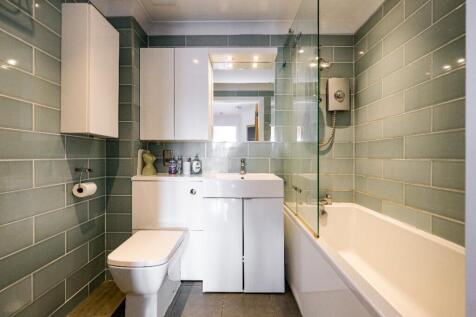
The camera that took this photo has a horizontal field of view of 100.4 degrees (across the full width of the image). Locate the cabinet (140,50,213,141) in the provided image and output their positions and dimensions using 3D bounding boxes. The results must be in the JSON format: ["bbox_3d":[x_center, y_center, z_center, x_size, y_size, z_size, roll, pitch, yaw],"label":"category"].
[{"bbox_3d":[-0.538,-0.541,1.775,0.577,0.781,0.195,0,0,0],"label":"cabinet"}]

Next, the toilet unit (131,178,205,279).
[{"bbox_3d":[-0.563,0.570,1.735,0.583,0.836,0.290,0,0,0],"label":"toilet unit"}]

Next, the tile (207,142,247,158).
[{"bbox_3d":[-0.097,-0.069,1.903,0.400,0.150,0.010,0,0,0],"label":"tile"}]

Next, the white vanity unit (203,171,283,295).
[{"bbox_3d":[0.047,0.572,1.684,0.604,0.848,0.434,0,0,0],"label":"white vanity unit"}]

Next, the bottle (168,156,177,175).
[{"bbox_3d":[-0.585,0.063,1.780,0.073,0.163,0.055,0,0,0],"label":"bottle"}]

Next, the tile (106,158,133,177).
[{"bbox_3d":[-0.972,0.077,1.632,0.213,0.150,0.010,0,0,0],"label":"tile"}]

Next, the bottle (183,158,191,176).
[{"bbox_3d":[-0.440,0.074,1.719,0.065,0.151,0.050,0,0,0],"label":"bottle"}]

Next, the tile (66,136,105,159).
[{"bbox_3d":[-1.100,-0.070,1.452,0.010,0.150,0.372,0,0,0],"label":"tile"}]

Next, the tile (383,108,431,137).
[{"bbox_3d":[1.107,-0.220,1.320,0.010,0.150,0.390,0,0,0],"label":"tile"}]

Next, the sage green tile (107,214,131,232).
[{"bbox_3d":[-0.972,0.534,1.632,0.213,0.150,0.010,0,0,0],"label":"sage green tile"}]

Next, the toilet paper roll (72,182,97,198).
[{"bbox_3d":[-1.028,0.210,1.345,0.100,0.100,0.100,0,0,0],"label":"toilet paper roll"}]

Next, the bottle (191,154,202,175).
[{"bbox_3d":[-0.363,0.055,1.745,0.090,0.187,0.062,0,0,0],"label":"bottle"}]

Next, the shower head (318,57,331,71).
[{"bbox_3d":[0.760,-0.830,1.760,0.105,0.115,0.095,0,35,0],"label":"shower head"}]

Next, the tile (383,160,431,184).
[{"bbox_3d":[1.107,0.085,1.313,0.010,0.150,0.400,0,0,0],"label":"tile"}]

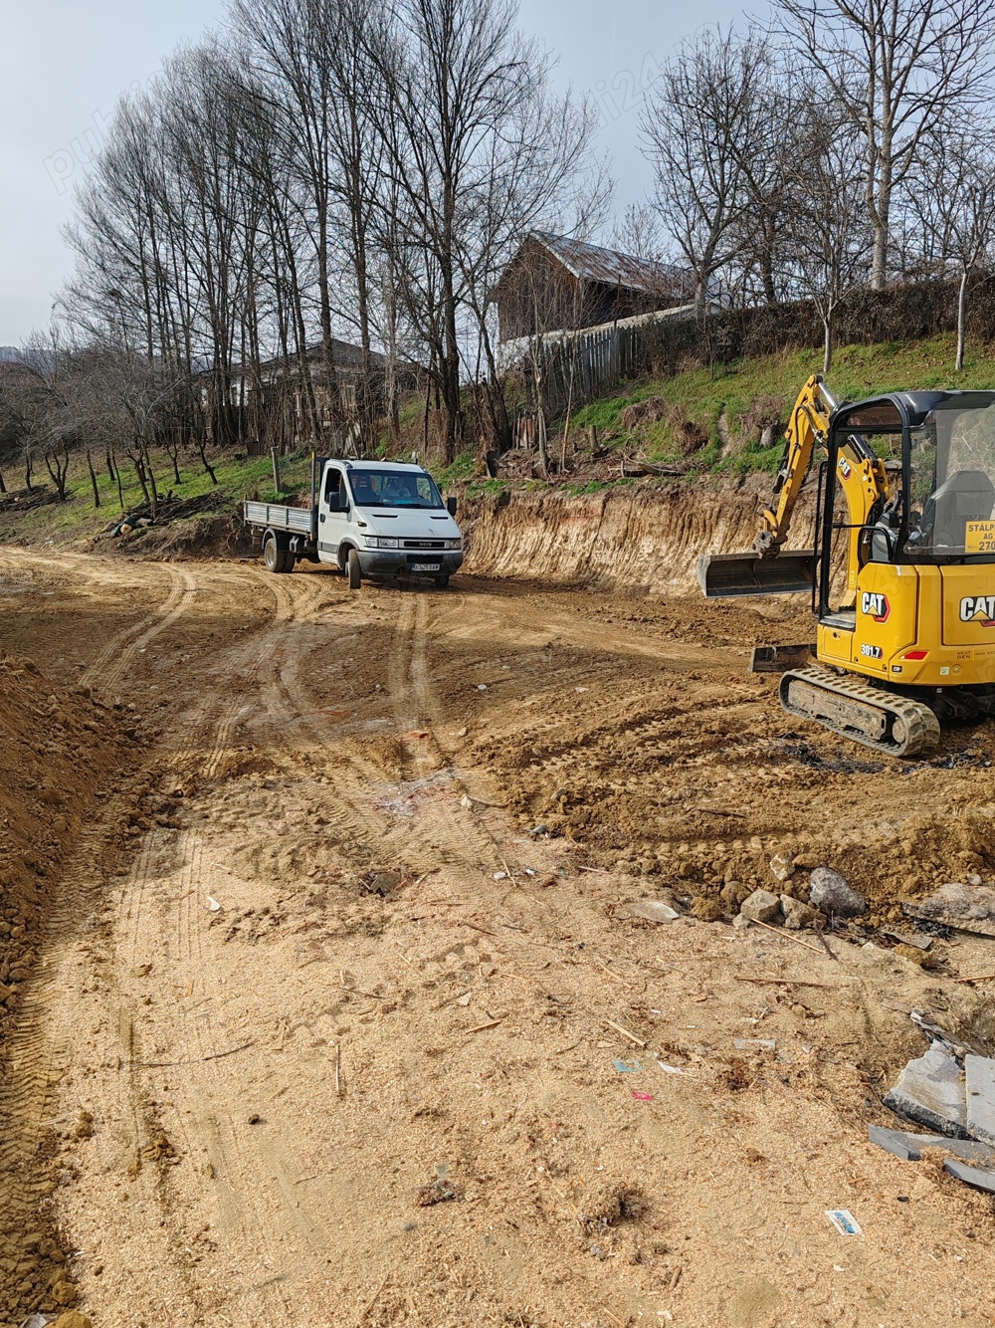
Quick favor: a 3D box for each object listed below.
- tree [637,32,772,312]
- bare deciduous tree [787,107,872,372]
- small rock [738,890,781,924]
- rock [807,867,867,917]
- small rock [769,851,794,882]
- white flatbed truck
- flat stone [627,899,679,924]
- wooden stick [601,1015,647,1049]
[{"bbox_3d":[6.410,-14.424,31.258,4.000,9.000,3.900,3,10,11],"label":"tree"},{"bbox_3d":[7.773,-9.819,24.013,1.950,5.900,1.950,4,10,18],"label":"bare deciduous tree"},{"bbox_3d":[1.015,0.933,3.990,0.148,0.100,0.125,3,10,14],"label":"small rock"},{"bbox_3d":[1.331,0.897,4.060,0.210,0.140,0.170,4,10,18],"label":"rock"},{"bbox_3d":[1.174,0.836,4.270,0.095,0.105,0.085,3,10,15],"label":"small rock"},{"bbox_3d":[-2.680,-2.696,19.148,2.120,2.260,5.680,-4,11,-32],"label":"white flatbed truck"},{"bbox_3d":[0.600,0.949,3.970,0.140,0.040,0.180,-5,11,-33],"label":"flat stone"},{"bbox_3d":[0.380,1.101,3.112,0.014,0.011,0.178,-6,12,-36],"label":"wooden stick"}]

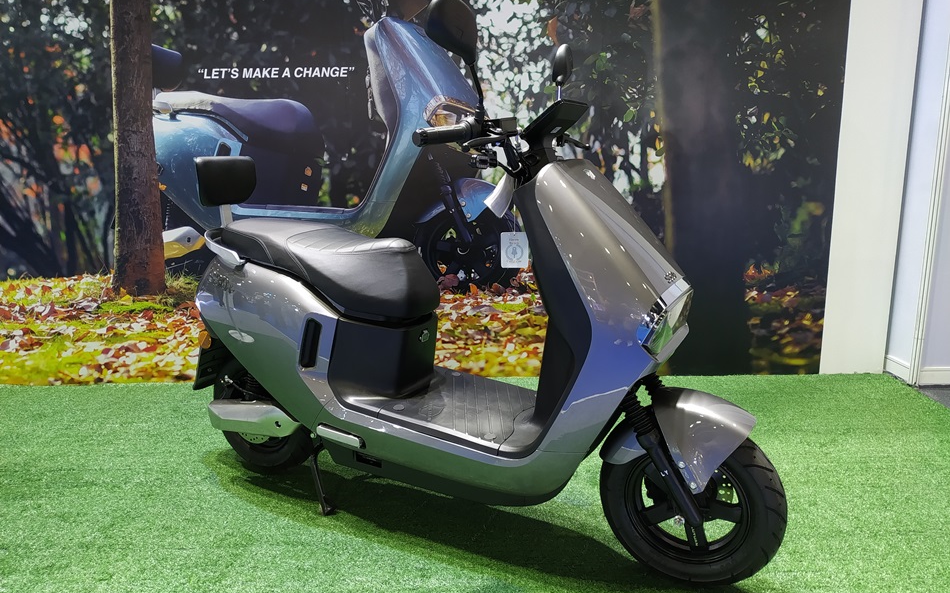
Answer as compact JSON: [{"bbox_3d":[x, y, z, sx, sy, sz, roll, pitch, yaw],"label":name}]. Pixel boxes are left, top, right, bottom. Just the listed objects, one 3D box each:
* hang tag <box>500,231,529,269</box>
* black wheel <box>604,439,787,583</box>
[{"bbox_3d":[0.095,-0.110,1.570,0.064,0.086,0.002,0,11,3],"label":"hang tag"},{"bbox_3d":[0.503,0.477,1.552,0.420,0.420,0.100,5,13,27],"label":"black wheel"}]

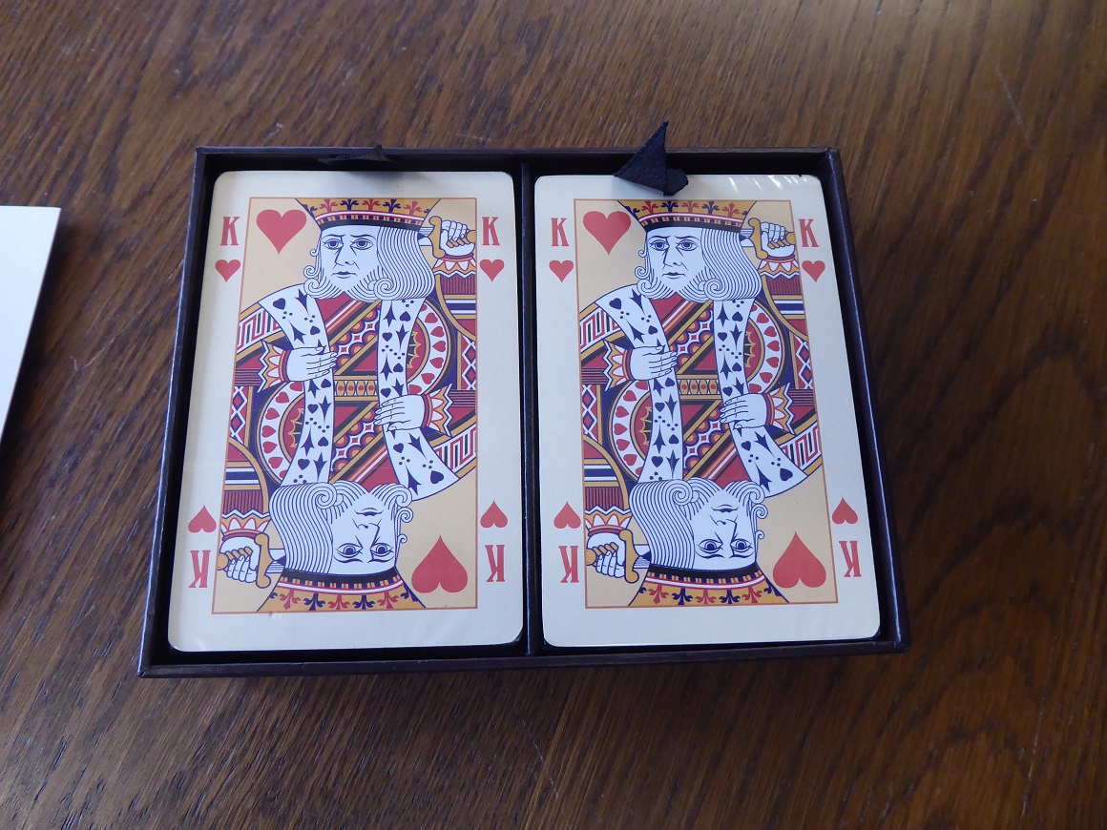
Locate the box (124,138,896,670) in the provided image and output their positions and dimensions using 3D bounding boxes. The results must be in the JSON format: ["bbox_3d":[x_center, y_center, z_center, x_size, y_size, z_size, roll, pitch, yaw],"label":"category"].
[{"bbox_3d":[-0.005,-0.002,0.152,0.123,0.024,0.095,-1,74,-3],"label":"box"}]

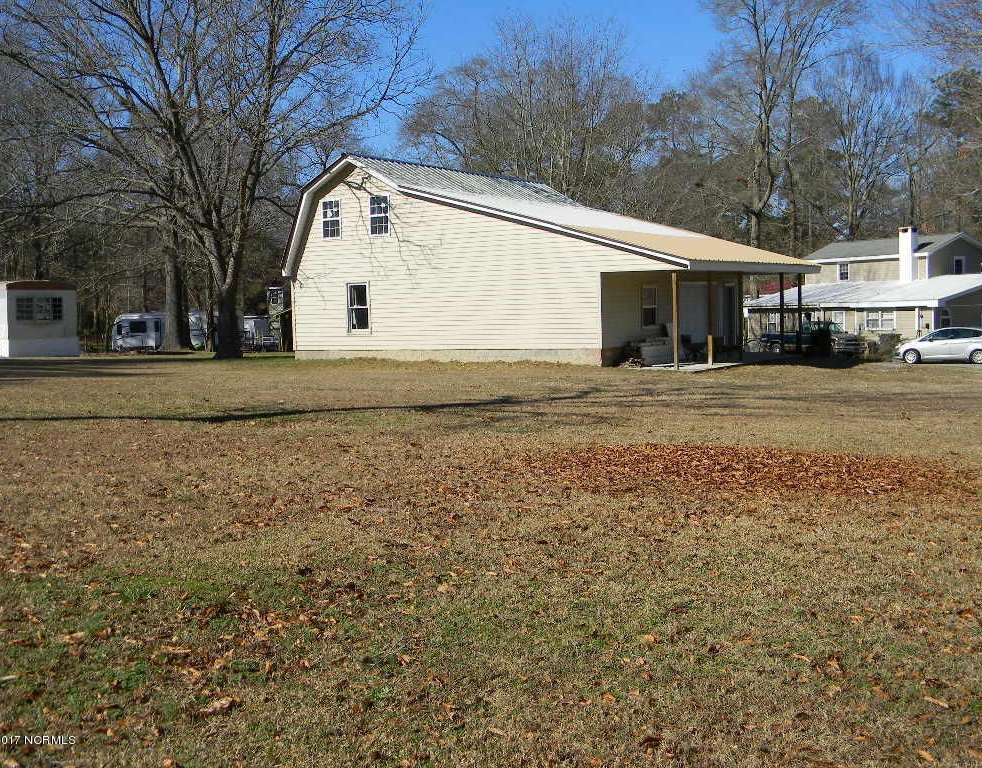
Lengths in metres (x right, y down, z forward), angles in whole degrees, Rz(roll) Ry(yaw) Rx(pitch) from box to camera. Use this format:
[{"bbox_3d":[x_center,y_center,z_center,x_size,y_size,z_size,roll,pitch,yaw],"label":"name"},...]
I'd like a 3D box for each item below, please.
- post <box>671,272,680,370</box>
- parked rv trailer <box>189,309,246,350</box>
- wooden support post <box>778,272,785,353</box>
[{"bbox_3d":[4.459,-1.510,29.217,0.120,2.360,0.120,1,5,29],"label":"post"},{"bbox_3d":[-18.943,-3.740,84.000,4.200,2.850,2.450,-3,4,-25],"label":"parked rv trailer"},{"bbox_3d":[8.817,-2.151,36.864,0.120,2.450,0.120,1,5,29],"label":"wooden support post"}]

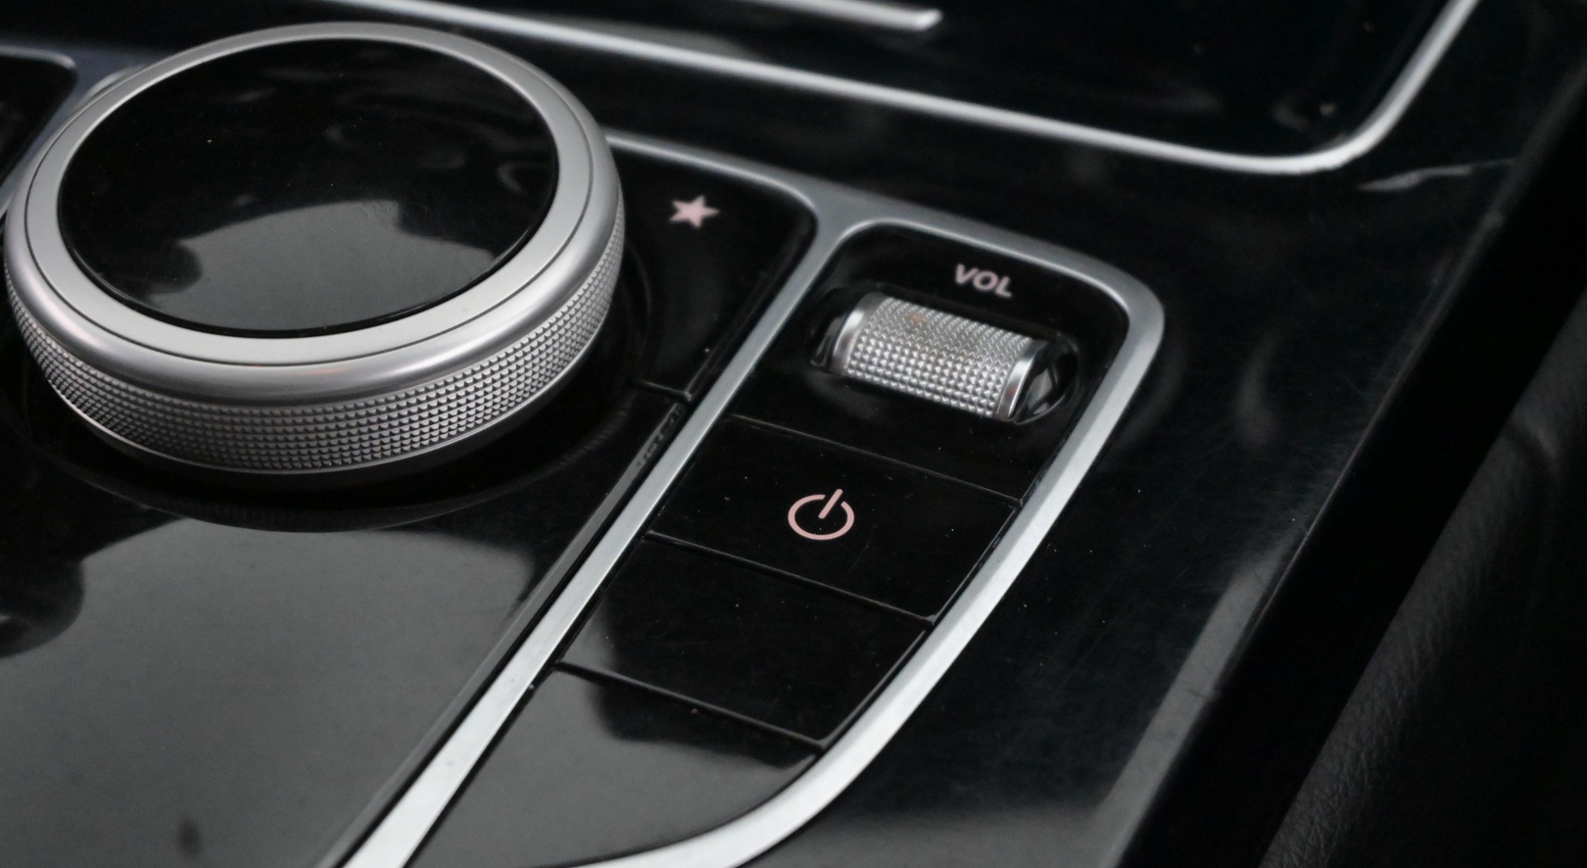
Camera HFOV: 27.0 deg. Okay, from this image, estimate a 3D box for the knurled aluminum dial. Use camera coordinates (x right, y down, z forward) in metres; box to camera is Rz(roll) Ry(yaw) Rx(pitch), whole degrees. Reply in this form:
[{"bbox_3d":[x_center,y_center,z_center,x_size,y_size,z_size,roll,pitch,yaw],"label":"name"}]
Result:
[{"bbox_3d":[-0.044,-0.019,0.308,0.057,0.013,0.057,-1,41,1],"label":"knurled aluminum dial"}]

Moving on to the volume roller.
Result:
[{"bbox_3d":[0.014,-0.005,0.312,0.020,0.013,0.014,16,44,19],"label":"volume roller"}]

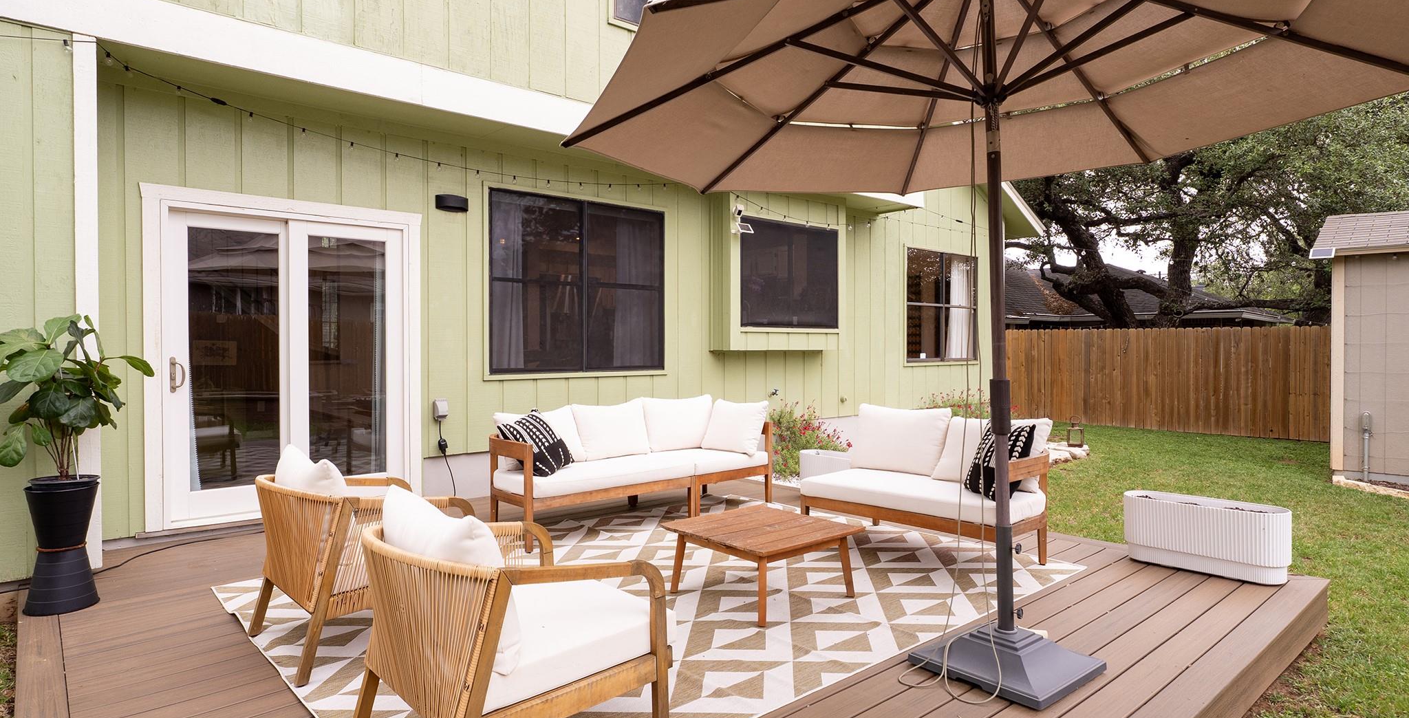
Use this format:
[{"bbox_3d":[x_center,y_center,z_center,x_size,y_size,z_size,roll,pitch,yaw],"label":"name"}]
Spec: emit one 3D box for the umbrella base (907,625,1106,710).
[{"bbox_3d":[1.151,1.102,2.792,0.490,0.145,0.505,-1,1,-39],"label":"umbrella base"}]

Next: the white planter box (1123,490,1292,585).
[{"bbox_3d":[2.748,0.971,4.042,0.270,0.370,0.778,-1,1,-45],"label":"white planter box"}]

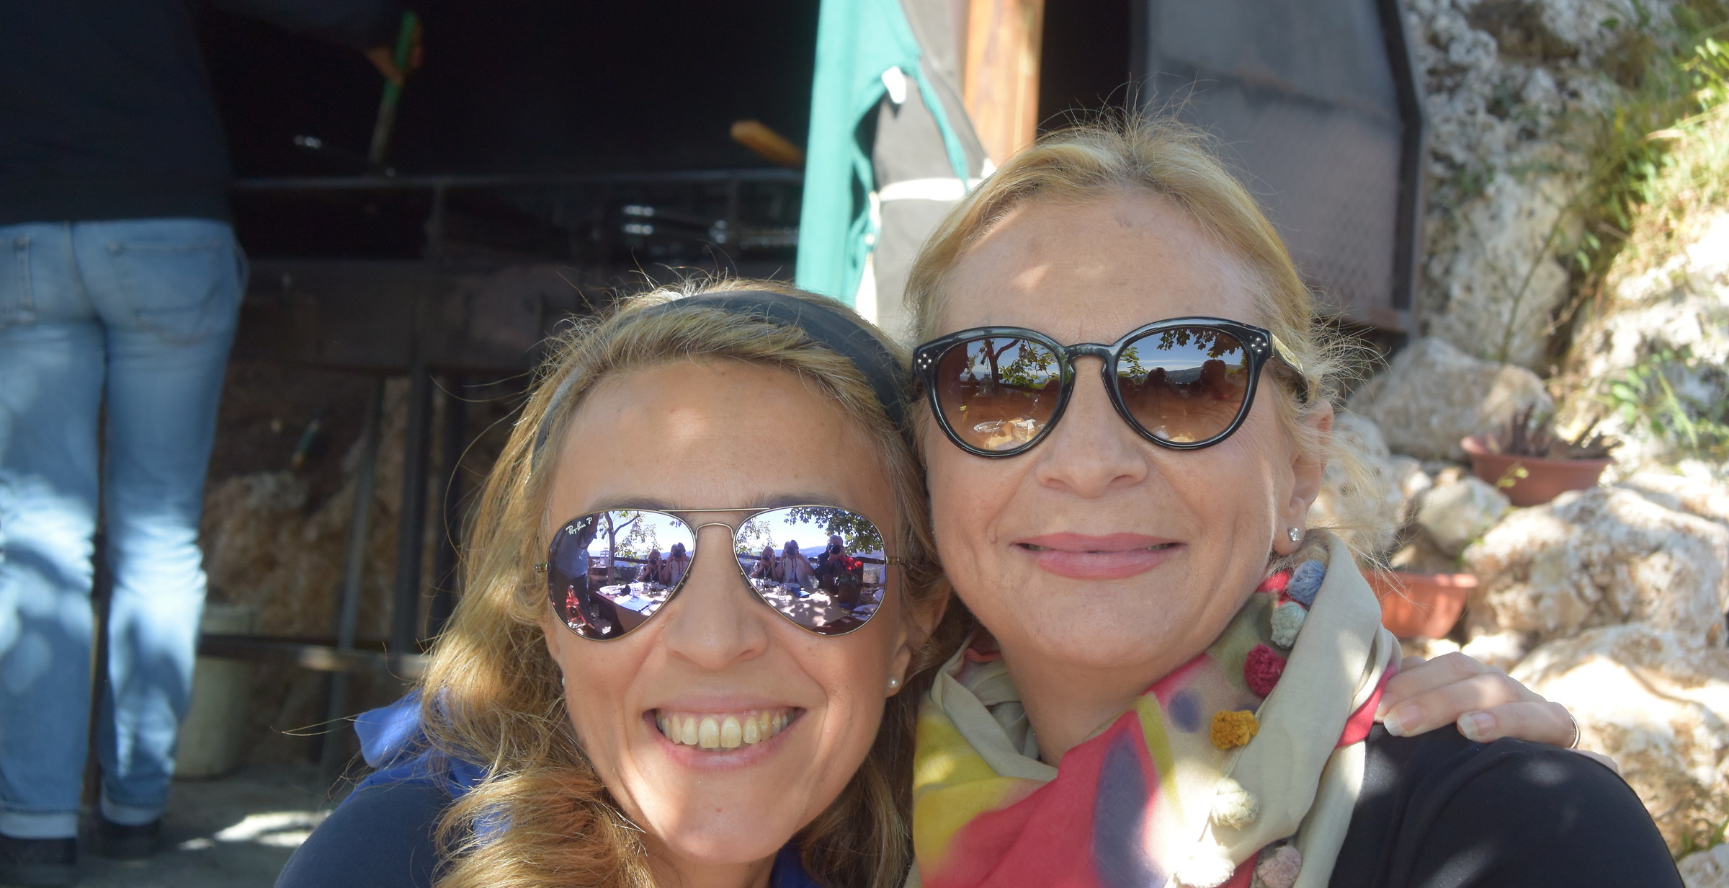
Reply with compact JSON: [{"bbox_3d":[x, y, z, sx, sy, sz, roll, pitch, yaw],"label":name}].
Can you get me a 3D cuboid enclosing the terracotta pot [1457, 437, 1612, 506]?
[{"bbox_3d":[0.900,0.040,4.050,0.205,0.091,0.197,4,2,12],"label":"terracotta pot"}]

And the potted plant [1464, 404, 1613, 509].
[{"bbox_3d":[0.901,0.017,4.050,0.210,0.142,0.197,4,2,12],"label":"potted plant"}]

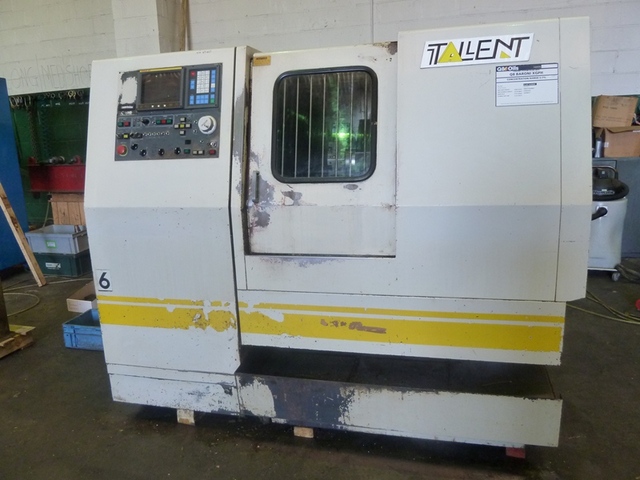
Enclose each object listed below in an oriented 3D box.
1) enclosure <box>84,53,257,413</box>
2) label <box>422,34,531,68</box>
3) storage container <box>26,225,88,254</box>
[{"bbox_3d":[-0.607,-0.073,2.354,0.752,1.596,0.750,1,13,13],"label":"enclosure"},{"bbox_3d":[0.585,-0.709,1.732,0.405,0.105,0.010,1,-4,13],"label":"label"},{"bbox_3d":[-2.605,-0.002,4.761,0.605,0.205,0.400,2,14,18],"label":"storage container"}]

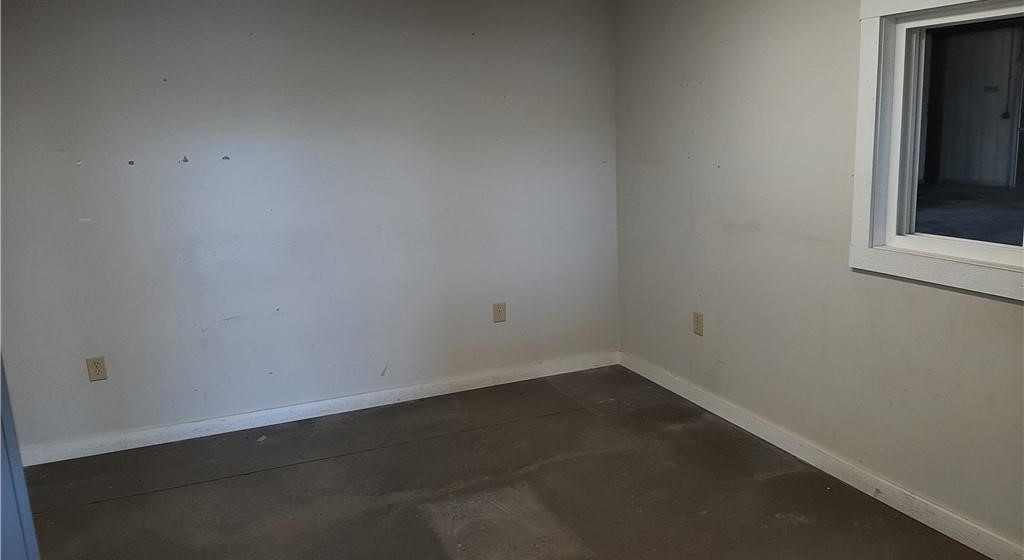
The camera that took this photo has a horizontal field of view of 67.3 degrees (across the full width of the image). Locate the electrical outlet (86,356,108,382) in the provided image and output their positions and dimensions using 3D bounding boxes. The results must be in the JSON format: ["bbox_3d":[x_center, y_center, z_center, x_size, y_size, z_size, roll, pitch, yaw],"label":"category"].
[{"bbox_3d":[-2.080,0.449,3.860,0.073,0.116,0.012,-7,12,-21],"label":"electrical outlet"}]

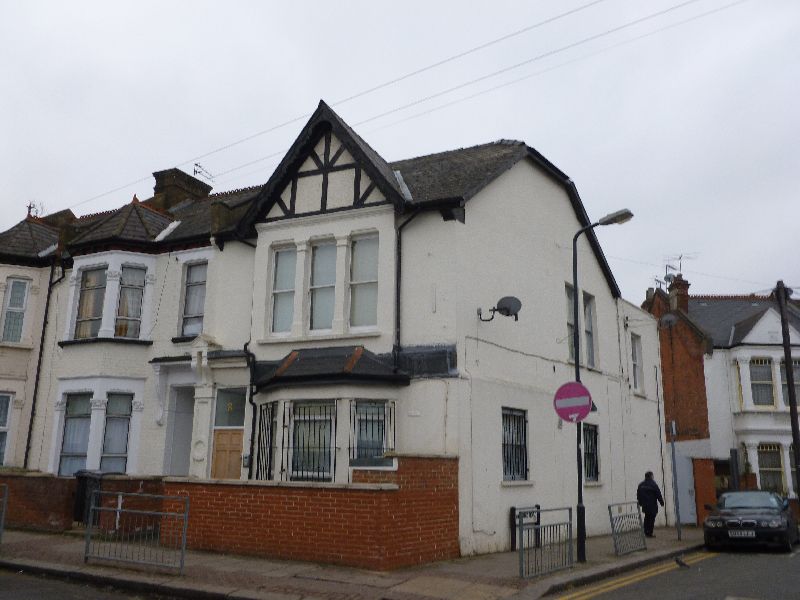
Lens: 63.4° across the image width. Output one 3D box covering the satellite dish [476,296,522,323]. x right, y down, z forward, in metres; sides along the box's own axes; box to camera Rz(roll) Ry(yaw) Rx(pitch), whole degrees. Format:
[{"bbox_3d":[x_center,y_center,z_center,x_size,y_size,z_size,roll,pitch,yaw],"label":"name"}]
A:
[{"bbox_3d":[2.007,0.191,12.991,0.820,0.440,0.450,-9,-17,33],"label":"satellite dish"}]

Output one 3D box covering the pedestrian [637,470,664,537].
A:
[{"bbox_3d":[6.753,5.515,17.500,0.560,1.690,0.400,-9,-17,35],"label":"pedestrian"}]

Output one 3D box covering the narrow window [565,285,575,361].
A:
[{"bbox_3d":[4.416,0.608,16.534,0.150,2.004,0.636,-10,-18,39],"label":"narrow window"}]

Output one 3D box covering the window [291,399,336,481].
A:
[{"bbox_3d":[-1.651,2.621,12.102,0.960,1.470,0.200,-5,-15,23],"label":"window"}]

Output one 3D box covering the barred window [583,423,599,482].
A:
[{"bbox_3d":[4.845,3.860,16.359,0.150,1.416,0.907,-10,-18,39],"label":"barred window"}]

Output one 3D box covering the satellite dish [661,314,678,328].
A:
[{"bbox_3d":[10.828,0.864,26.000,0.660,0.560,0.350,-8,-16,33],"label":"satellite dish"}]

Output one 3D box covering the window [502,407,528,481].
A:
[{"bbox_3d":[2.464,3.075,13.785,0.200,1.480,1.130,-9,-17,35],"label":"window"}]

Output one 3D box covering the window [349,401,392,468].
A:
[{"bbox_3d":[-0.540,2.604,12.125,0.870,1.440,0.200,7,-15,-23],"label":"window"}]

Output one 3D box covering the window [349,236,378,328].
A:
[{"bbox_3d":[-0.759,-0.381,13.536,0.683,2.005,0.150,-5,-15,23],"label":"window"}]

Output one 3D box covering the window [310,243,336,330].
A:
[{"bbox_3d":[-1.627,-0.293,13.764,0.670,1.920,0.200,-5,-15,23],"label":"window"}]

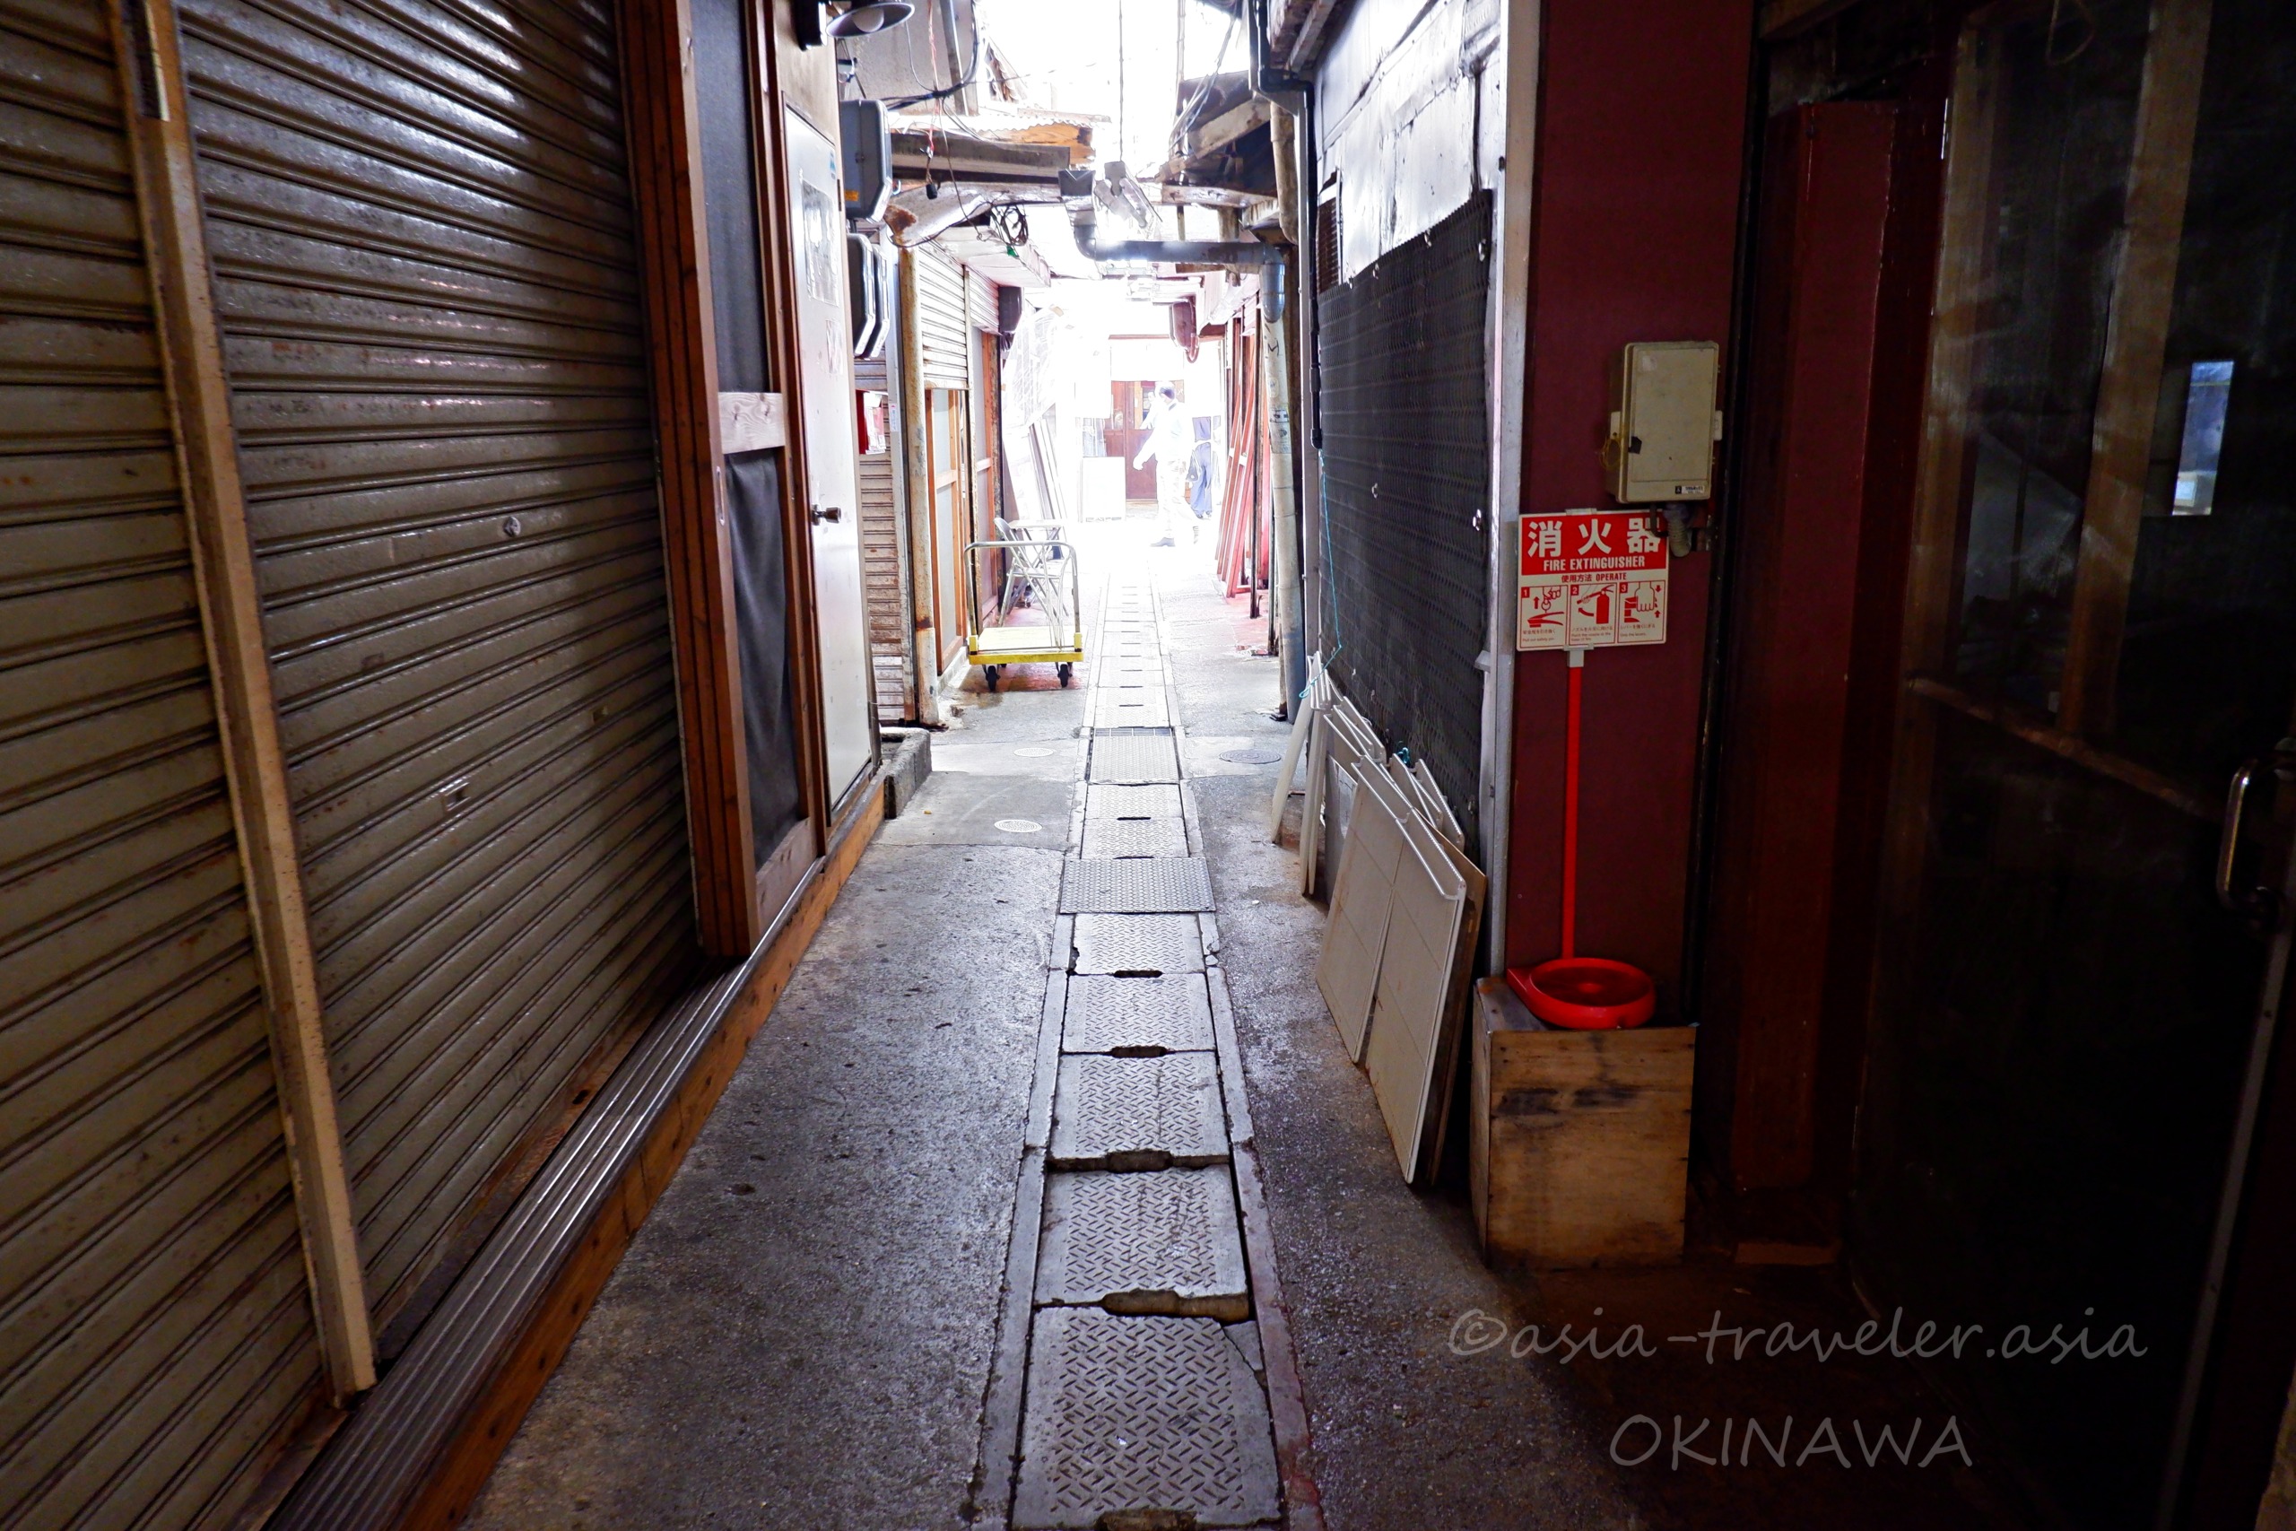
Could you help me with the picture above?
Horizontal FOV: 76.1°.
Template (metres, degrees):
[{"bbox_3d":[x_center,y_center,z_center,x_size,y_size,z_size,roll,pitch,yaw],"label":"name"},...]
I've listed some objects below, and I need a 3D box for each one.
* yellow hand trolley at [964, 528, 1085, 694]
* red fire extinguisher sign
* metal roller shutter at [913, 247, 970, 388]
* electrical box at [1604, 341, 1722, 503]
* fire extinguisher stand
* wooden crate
[{"bbox_3d":[-0.665,-0.876,8.142,0.600,0.810,0.890,-1,14,-1],"label":"yellow hand trolley"},{"bbox_3d":[0.749,-0.309,2.457,0.246,0.228,0.012,1,14,7],"label":"red fire extinguisher sign"},{"bbox_3d":[-1.177,-2.564,8.571,0.060,0.700,2.350,-1,14,-1],"label":"metal roller shutter"},{"bbox_3d":[0.839,-0.556,2.399,0.165,0.255,0.095,-1,14,-1],"label":"electrical box"},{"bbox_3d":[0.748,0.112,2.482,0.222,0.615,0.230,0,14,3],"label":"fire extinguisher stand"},{"bbox_3d":[0.754,0.625,2.602,0.343,0.437,0.236,0,14,4],"label":"wooden crate"}]

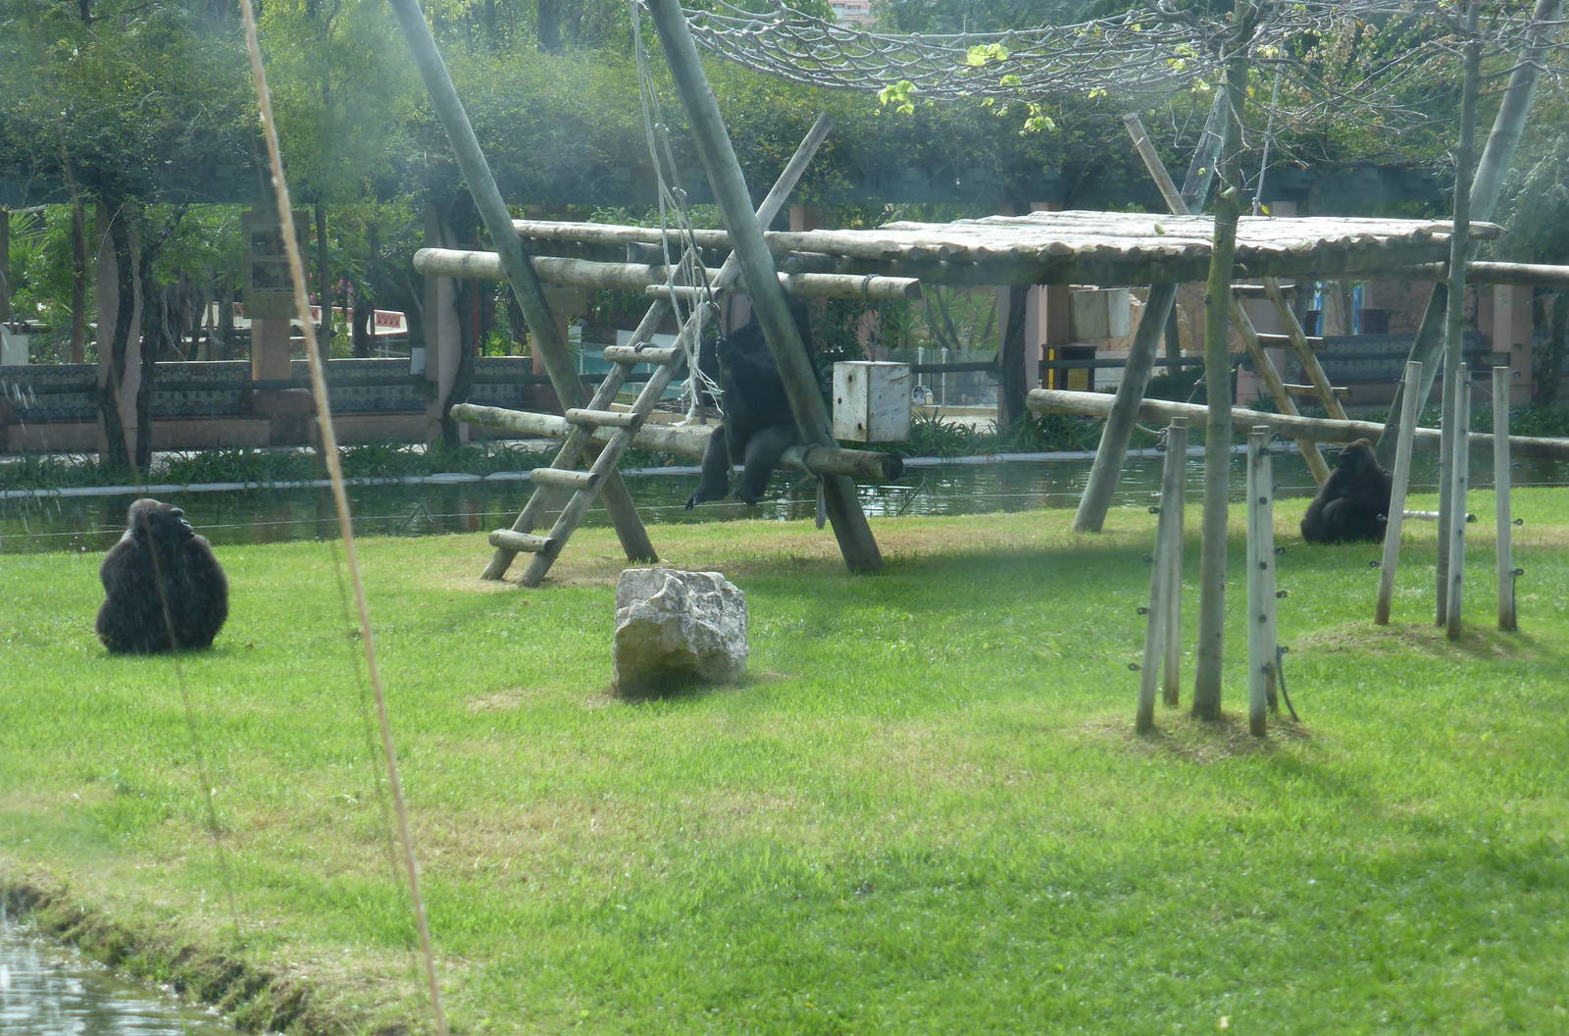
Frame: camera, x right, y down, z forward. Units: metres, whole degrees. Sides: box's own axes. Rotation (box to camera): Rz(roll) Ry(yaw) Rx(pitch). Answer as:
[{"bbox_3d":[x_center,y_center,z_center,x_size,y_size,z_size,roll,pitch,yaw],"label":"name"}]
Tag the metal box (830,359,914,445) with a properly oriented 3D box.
[{"bbox_3d":[0.627,-0.828,29.700,0.395,0.555,0.395,-4,7,-39],"label":"metal box"}]

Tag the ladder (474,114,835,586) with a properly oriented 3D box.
[{"bbox_3d":[-0.908,-1.293,30.173,0.660,4.295,0.220,7,-31,50],"label":"ladder"}]

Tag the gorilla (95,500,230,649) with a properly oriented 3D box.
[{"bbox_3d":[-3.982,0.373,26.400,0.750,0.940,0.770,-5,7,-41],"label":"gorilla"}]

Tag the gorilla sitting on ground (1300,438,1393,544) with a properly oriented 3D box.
[{"bbox_3d":[4.511,-0.211,33.000,0.700,0.830,0.600,-2,6,-22],"label":"gorilla sitting on ground"}]

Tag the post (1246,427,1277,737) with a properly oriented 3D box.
[{"bbox_3d":[2.630,0.361,22.917,0.087,1.727,0.087,-1,6,0],"label":"post"}]

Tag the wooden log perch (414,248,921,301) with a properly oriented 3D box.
[{"bbox_3d":[-0.994,-1.844,31.200,5.298,0.185,0.185,6,8,43],"label":"wooden log perch"}]

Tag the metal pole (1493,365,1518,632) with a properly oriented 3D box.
[{"bbox_3d":[4.727,-0.126,27.115,0.090,1.757,0.090,-2,6,0],"label":"metal pole"}]

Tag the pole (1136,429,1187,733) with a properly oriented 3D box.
[{"bbox_3d":[2.096,0.333,22.917,0.092,1.735,0.092,5,6,0],"label":"pole"}]

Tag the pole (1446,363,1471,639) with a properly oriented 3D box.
[{"bbox_3d":[4.403,-0.109,26.913,0.090,1.808,0.090,1,6,0],"label":"pole"}]

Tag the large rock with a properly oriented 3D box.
[{"bbox_3d":[-0.629,0.707,24.900,0.790,0.740,0.680,0,6,-6],"label":"large rock"}]

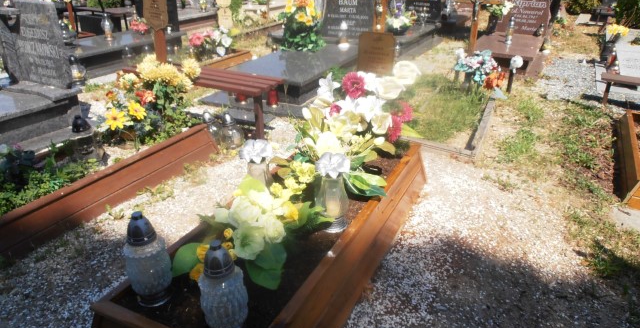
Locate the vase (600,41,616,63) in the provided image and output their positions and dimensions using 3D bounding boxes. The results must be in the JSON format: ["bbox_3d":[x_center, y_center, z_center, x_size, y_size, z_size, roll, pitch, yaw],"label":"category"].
[{"bbox_3d":[3.706,-1.432,5.700,0.150,0.290,0.150,12,28,26],"label":"vase"}]

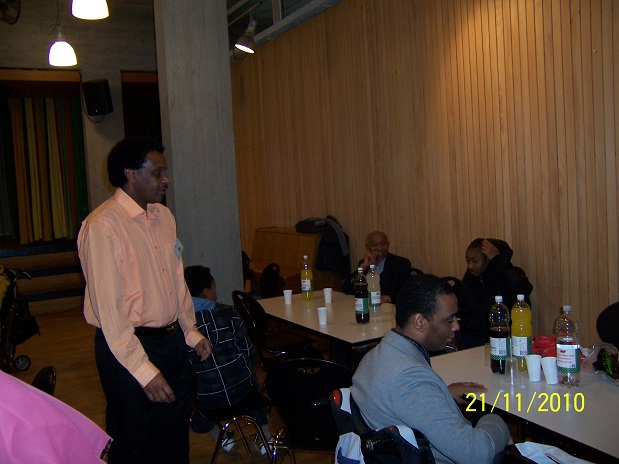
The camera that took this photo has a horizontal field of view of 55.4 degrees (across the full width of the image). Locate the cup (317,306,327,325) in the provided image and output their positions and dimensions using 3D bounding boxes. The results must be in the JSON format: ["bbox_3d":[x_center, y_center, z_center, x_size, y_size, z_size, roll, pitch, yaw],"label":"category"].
[{"bbox_3d":[0.082,0.508,3.549,0.063,0.092,0.063,-3,5,0],"label":"cup"}]

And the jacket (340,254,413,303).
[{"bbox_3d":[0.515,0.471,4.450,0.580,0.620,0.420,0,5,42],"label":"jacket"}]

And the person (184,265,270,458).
[{"bbox_3d":[-0.468,0.755,3.280,0.440,1.190,0.600,-2,5,20],"label":"person"}]

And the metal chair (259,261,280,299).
[{"bbox_3d":[-0.510,0.756,5.880,0.520,0.870,0.440,-5,4,-28],"label":"metal chair"}]

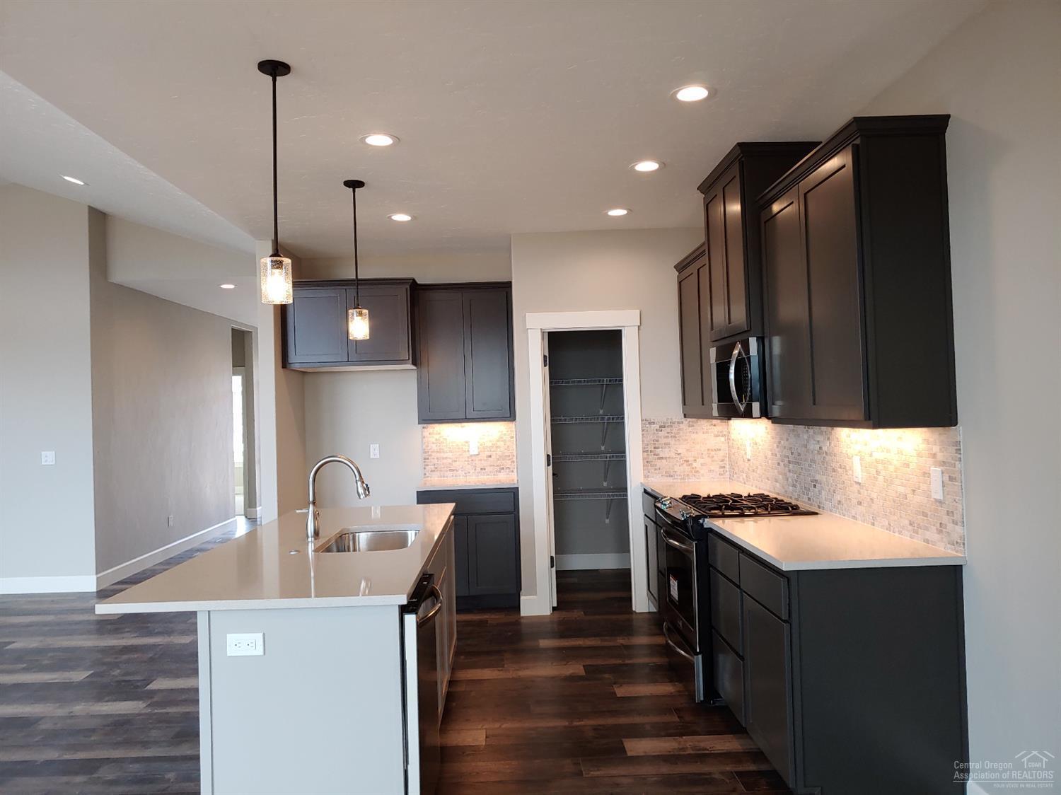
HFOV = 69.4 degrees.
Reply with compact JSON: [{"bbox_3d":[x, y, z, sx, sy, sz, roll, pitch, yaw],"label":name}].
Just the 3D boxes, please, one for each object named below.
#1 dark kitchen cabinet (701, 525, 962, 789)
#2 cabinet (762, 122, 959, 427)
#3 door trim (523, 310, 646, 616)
[{"bbox_3d":[1.202,1.046,3.198,0.633,0.888,1.045,-2,-1,-2],"label":"dark kitchen cabinet"},{"bbox_3d":[1.307,-0.432,3.214,0.343,1.096,1.063,-2,-1,-2],"label":"cabinet"},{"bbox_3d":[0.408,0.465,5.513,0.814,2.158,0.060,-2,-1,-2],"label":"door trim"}]

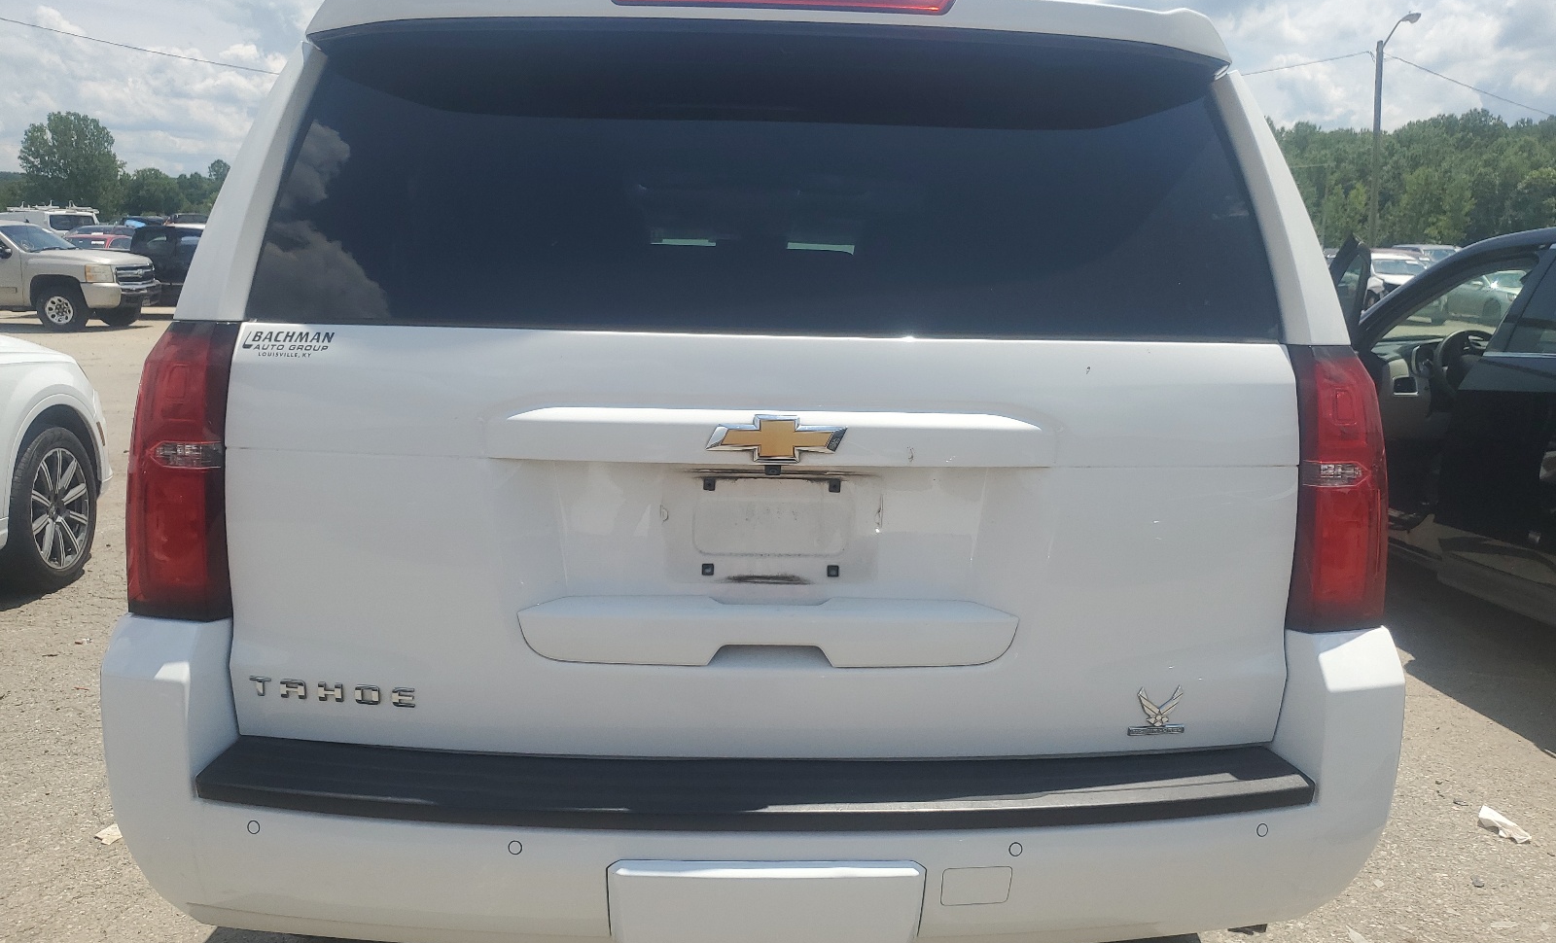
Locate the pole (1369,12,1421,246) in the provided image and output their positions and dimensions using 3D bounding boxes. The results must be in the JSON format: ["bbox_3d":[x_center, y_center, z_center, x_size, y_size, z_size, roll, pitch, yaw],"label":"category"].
[{"bbox_3d":[20.614,-10.450,39.478,1.450,9.700,0.350,-2,11,-2],"label":"pole"}]

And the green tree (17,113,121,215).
[{"bbox_3d":[-54.817,-22.468,91.576,7.500,10.900,7.500,1,11,-2],"label":"green tree"}]

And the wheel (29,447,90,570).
[{"bbox_3d":[-3.301,0.168,5.229,0.220,0.540,0.540,0,11,-7],"label":"wheel"}]

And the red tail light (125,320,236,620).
[{"bbox_3d":[-0.876,0.005,1.717,0.200,0.455,0.210,1,11,-2],"label":"red tail light"}]

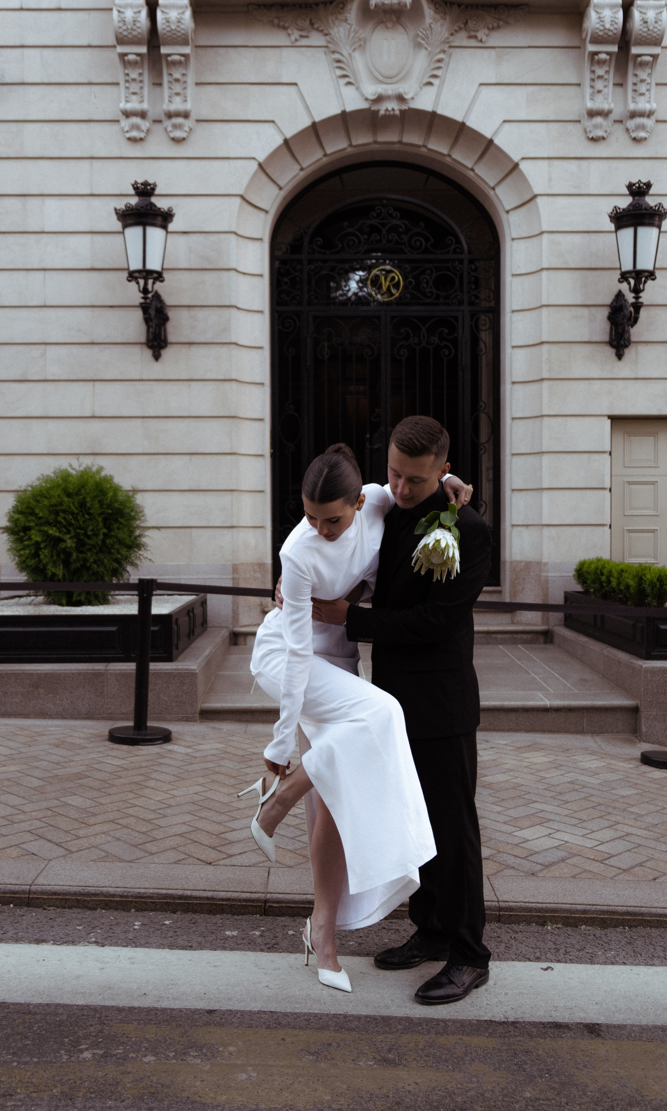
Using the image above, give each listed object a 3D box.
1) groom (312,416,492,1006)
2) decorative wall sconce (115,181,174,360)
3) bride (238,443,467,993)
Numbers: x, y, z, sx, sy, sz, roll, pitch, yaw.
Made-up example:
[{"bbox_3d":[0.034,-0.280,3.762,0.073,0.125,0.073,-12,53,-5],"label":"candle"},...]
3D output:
[{"bbox_3d":[0.169,0.444,3.110,0.473,1.728,0.532,-2,2,-43],"label":"groom"},{"bbox_3d":[-1.517,-2.337,8.351,0.522,1.332,0.857,0,2,-1],"label":"decorative wall sconce"},{"bbox_3d":[0.057,0.481,3.040,0.650,1.619,0.552,-1,2,-31],"label":"bride"}]

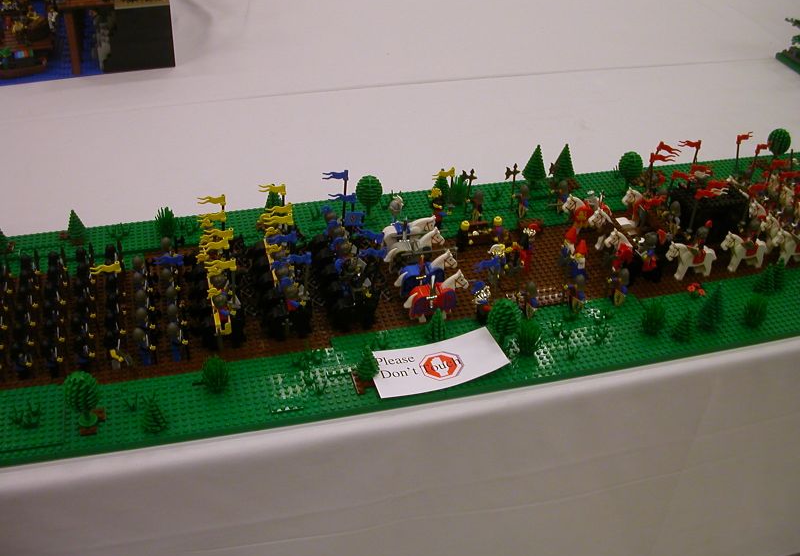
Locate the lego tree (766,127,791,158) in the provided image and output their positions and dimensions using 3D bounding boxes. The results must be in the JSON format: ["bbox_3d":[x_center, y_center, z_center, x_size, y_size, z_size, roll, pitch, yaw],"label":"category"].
[{"bbox_3d":[0.576,-0.199,1.305,0.033,0.059,0.033,-7,40,-15],"label":"lego tree"}]

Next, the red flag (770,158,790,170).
[{"bbox_3d":[0.513,-0.153,1.153,0.034,0.013,0.006,-1,38,-7],"label":"red flag"}]

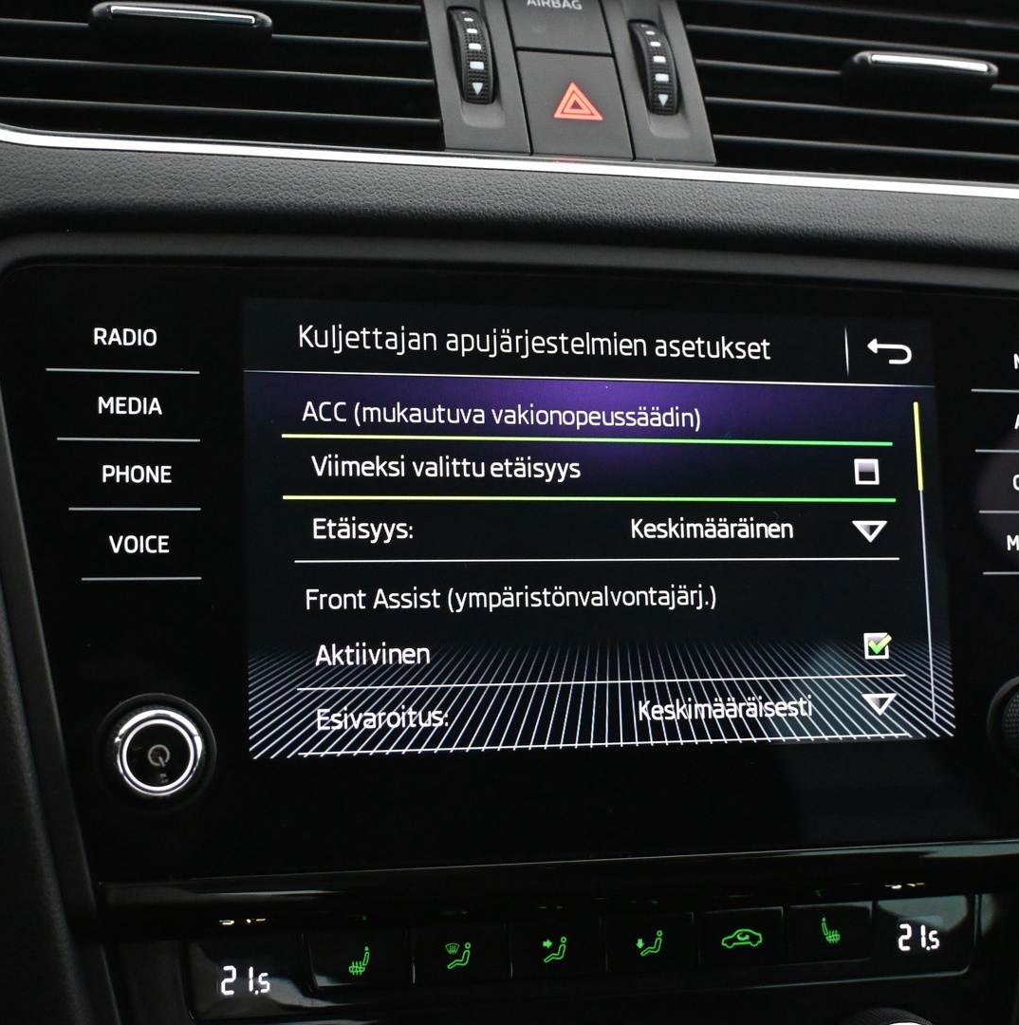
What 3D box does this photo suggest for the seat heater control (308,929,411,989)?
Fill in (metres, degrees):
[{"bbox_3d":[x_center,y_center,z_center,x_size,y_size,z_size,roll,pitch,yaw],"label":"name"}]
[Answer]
[{"bbox_3d":[-0.035,0.104,0.418,0.023,0.014,0.005,0,-10,-15],"label":"seat heater control"}]

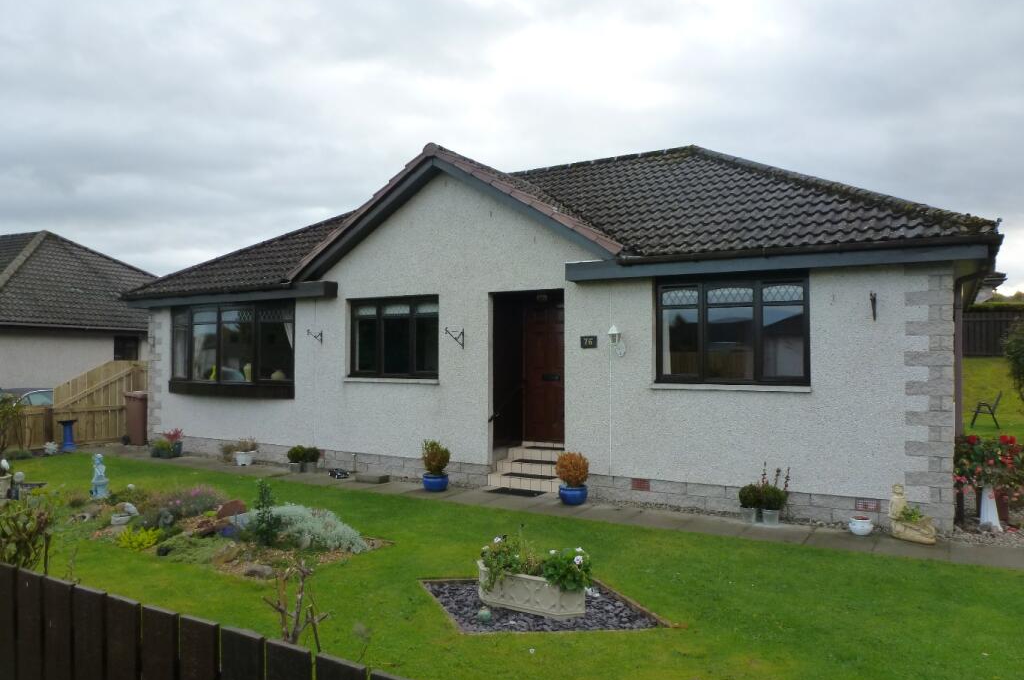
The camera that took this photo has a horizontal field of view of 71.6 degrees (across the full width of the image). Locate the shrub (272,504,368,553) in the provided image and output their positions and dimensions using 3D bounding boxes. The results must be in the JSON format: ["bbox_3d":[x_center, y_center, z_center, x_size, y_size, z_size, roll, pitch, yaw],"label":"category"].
[{"bbox_3d":[-1.848,1.804,6.850,0.920,0.370,0.780,0,-1,29],"label":"shrub"}]

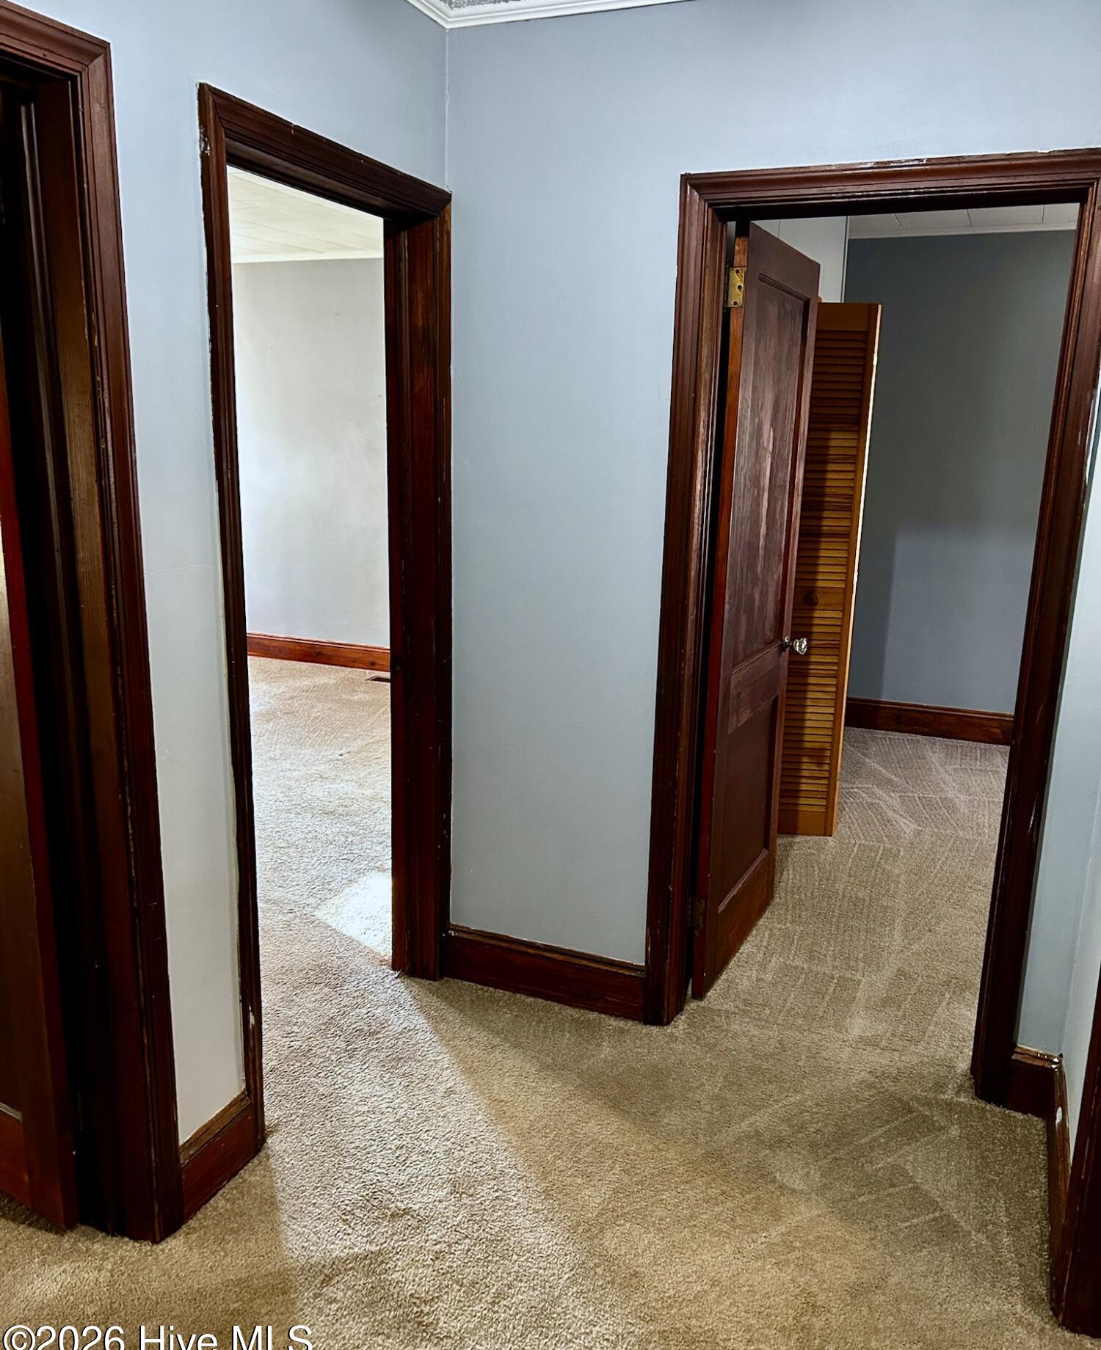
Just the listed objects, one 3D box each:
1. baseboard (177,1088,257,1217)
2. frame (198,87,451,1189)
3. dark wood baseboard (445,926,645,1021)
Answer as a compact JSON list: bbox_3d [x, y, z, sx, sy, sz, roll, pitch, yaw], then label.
[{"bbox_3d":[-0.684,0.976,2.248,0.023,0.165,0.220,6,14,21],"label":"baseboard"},{"bbox_3d":[-0.521,-0.082,2.548,0.181,2.095,0.903,6,14,21],"label":"frame"},{"bbox_3d":[-0.015,0.809,3.027,0.589,0.165,0.023,6,14,21],"label":"dark wood baseboard"}]

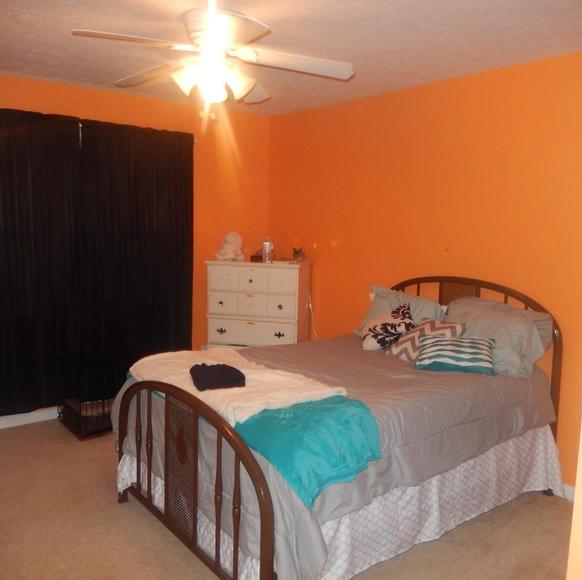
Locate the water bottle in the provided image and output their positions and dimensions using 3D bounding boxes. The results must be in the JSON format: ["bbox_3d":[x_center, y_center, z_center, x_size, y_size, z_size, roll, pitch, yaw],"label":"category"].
[{"bbox_3d":[-0.181,-0.319,4.545,0.072,0.210,0.072,3,7,12],"label":"water bottle"}]

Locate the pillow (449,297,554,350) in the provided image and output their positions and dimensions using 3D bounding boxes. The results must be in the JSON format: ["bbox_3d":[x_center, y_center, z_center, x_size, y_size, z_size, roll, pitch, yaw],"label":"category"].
[{"bbox_3d":[1.176,0.274,3.268,0.170,0.410,0.660,22,-8,-38],"label":"pillow"}]

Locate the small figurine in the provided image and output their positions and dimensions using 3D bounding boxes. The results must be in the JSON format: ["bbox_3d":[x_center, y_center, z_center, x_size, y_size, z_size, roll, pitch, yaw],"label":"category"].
[{"bbox_3d":[-0.510,-0.359,4.686,0.235,0.240,0.170,3,7,12],"label":"small figurine"}]

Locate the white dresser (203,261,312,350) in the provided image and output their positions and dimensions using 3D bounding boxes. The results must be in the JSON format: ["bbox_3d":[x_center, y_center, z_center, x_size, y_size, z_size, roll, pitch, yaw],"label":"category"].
[{"bbox_3d":[-0.276,0.356,4.668,0.770,1.165,0.440,3,7,12],"label":"white dresser"}]

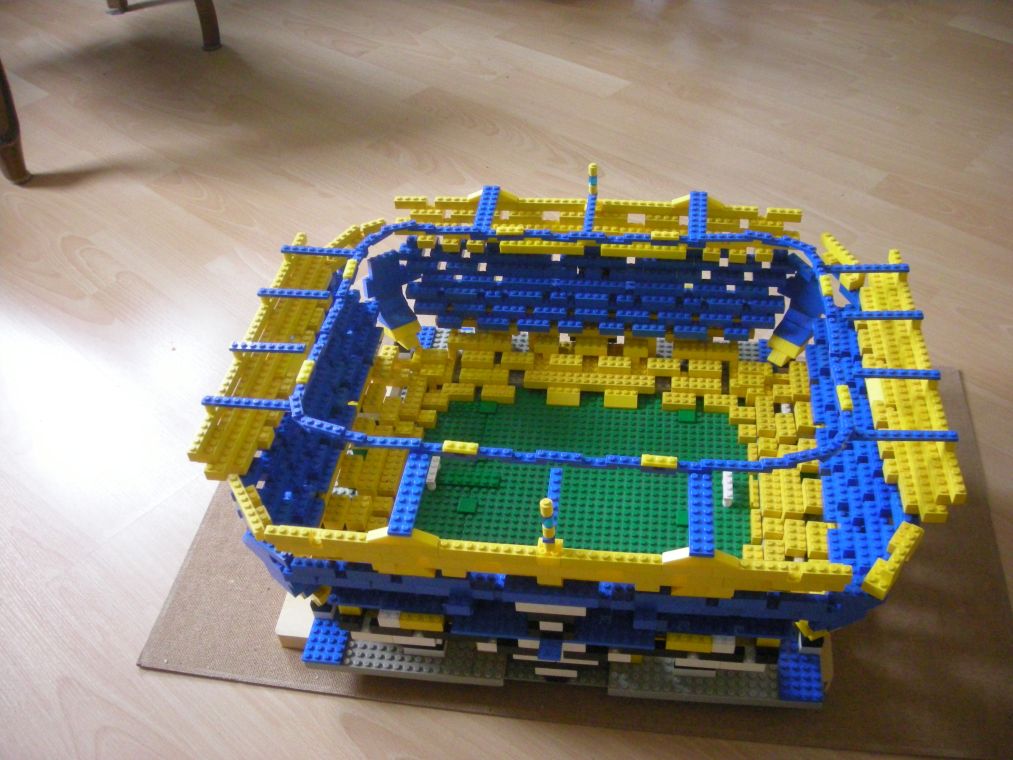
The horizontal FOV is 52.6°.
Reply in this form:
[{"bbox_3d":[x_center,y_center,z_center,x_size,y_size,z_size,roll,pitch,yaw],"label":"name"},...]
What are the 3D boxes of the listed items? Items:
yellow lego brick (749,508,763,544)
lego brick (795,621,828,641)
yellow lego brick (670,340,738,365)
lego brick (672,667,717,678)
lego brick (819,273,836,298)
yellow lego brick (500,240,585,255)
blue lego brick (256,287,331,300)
[{"bbox_3d":[0.208,0.122,0.853,0.009,0.011,0.032,2,42,8],"label":"yellow lego brick"},{"bbox_3d":[0.229,0.179,0.763,0.018,0.011,0.020,-19,43,-15],"label":"lego brick"},{"bbox_3d":[0.194,-0.029,0.994,0.064,0.011,0.016,2,42,8],"label":"yellow lego brick"},{"bbox_3d":[0.140,0.214,0.762,0.032,0.011,0.008,2,42,8],"label":"lego brick"},{"bbox_3d":[0.263,-0.077,0.841,0.008,0.005,0.024,2,42,8],"label":"lego brick"},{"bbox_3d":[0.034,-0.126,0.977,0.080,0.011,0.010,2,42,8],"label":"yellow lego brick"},{"bbox_3d":[-0.182,-0.074,0.876,0.064,0.005,0.008,2,42,8],"label":"blue lego brick"}]

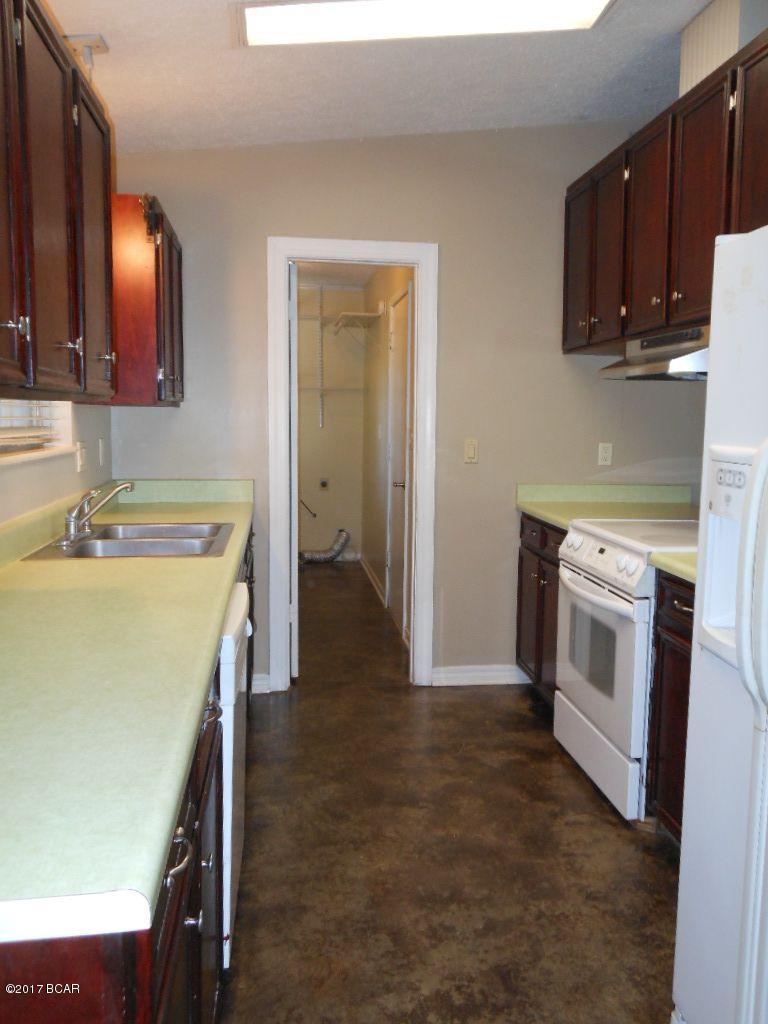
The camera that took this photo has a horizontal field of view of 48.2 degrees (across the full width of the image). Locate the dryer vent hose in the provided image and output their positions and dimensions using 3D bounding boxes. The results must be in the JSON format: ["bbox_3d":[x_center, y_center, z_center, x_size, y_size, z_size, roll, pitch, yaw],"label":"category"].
[{"bbox_3d":[-0.531,0.318,7.823,0.470,0.300,0.180,0,6,-7],"label":"dryer vent hose"}]

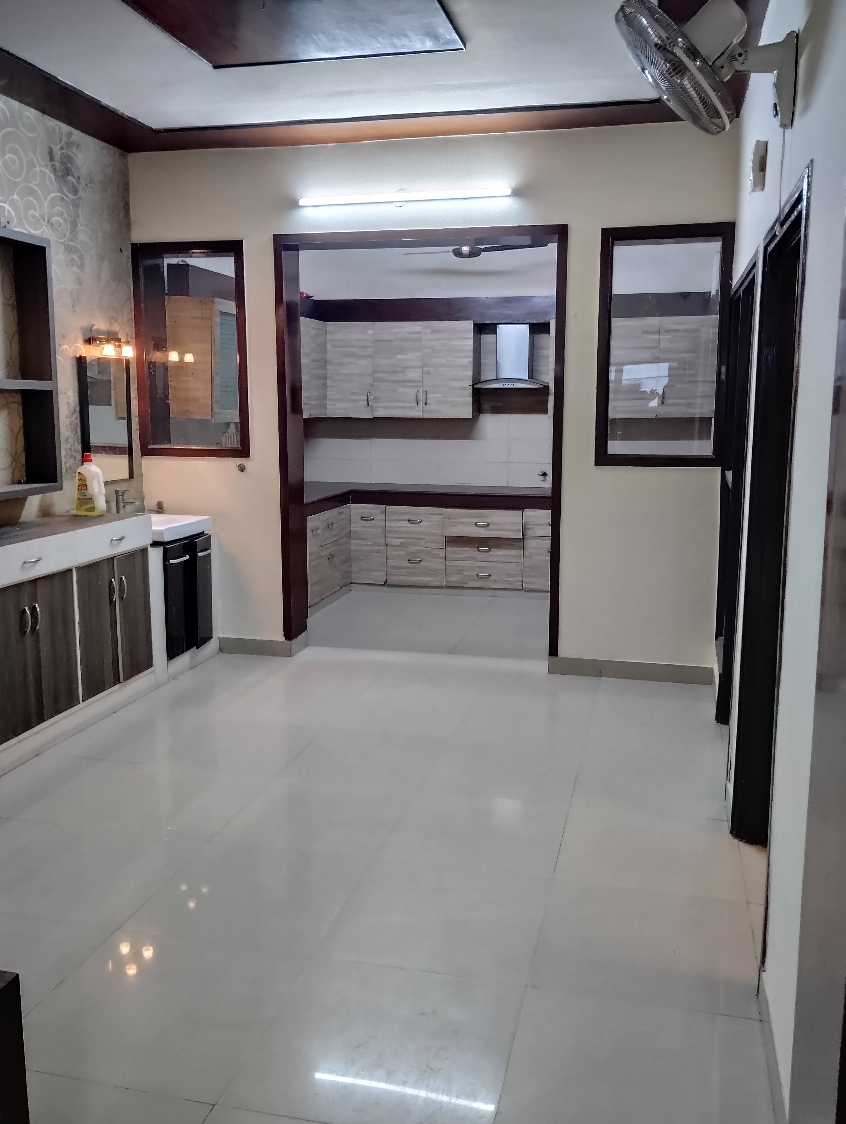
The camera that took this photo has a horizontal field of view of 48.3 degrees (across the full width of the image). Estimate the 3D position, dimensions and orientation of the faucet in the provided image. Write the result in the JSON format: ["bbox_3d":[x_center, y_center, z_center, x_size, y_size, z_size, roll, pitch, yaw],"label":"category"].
[{"bbox_3d":[-1.729,-0.336,5.538,0.135,0.170,0.050,2,9,14],"label":"faucet"}]

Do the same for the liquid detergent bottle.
[{"bbox_3d":[-1.819,-0.422,5.140,0.152,0.335,0.085,-2,9,-11],"label":"liquid detergent bottle"}]

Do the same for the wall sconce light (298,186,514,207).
[{"bbox_3d":[-0.111,-2.017,5.217,1.218,0.042,0.045,3,10,14],"label":"wall sconce light"}]

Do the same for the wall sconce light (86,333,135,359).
[{"bbox_3d":[-1.774,-1.235,5.424,0.135,0.130,0.330,2,10,14],"label":"wall sconce light"}]

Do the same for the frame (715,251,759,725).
[{"bbox_3d":[1.369,-0.171,4.083,0.080,2.040,0.980,2,9,14],"label":"frame"}]

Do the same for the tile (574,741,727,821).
[{"bbox_3d":[0.935,0.911,3.866,0.600,0.012,0.600,2,10,14],"label":"tile"}]

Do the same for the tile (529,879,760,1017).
[{"bbox_3d":[0.643,1.099,2.721,0.600,0.012,0.600,2,10,14],"label":"tile"}]

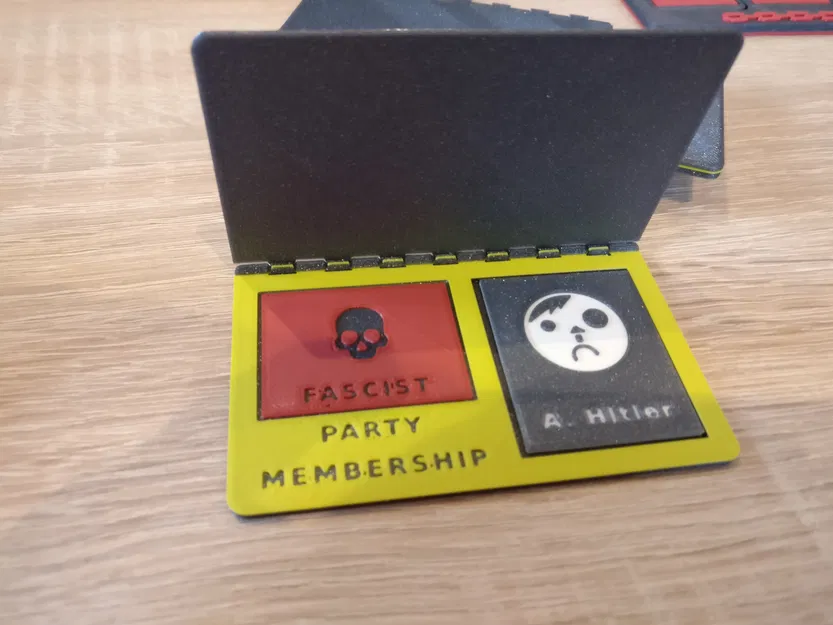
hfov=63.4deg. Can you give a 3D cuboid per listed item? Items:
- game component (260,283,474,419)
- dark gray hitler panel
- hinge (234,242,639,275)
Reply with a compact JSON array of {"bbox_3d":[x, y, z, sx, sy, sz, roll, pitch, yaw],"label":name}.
[{"bbox_3d":[-0.010,0.007,0.129,0.038,0.002,0.029,-4,50,-9],"label":"game component"},{"bbox_3d":[0.032,0.008,0.131,0.033,0.002,0.041,-4,50,-9],"label":"dark gray hitler panel"},{"bbox_3d":[0.006,-0.012,0.145,0.087,0.004,0.004,-4,50,-9],"label":"hinge"}]

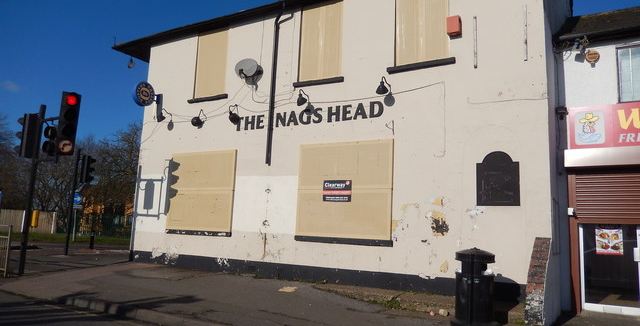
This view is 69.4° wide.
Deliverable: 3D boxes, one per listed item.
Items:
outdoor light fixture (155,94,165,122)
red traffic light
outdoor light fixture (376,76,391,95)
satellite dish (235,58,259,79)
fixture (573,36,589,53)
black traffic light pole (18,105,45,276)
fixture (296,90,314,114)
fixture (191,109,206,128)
[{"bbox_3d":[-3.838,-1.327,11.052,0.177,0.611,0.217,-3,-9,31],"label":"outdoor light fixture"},{"bbox_3d":[-5.080,-1.293,9.456,0.256,0.256,0.177,8,-10,-35],"label":"red traffic light"},{"bbox_3d":[1.091,-1.326,7.941,0.217,0.325,0.355,-3,-9,31],"label":"outdoor light fixture"},{"bbox_3d":[-1.520,-1.953,9.582,0.473,0.424,0.335,0,-8,16],"label":"satellite dish"},{"bbox_3d":[4.057,-1.846,7.199,0.217,0.276,0.246,-3,-9,31],"label":"fixture"},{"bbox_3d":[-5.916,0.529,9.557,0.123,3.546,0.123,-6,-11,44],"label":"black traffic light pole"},{"bbox_3d":[-0.294,-1.214,8.771,0.236,0.345,0.355,-3,-9,31],"label":"fixture"},{"bbox_3d":[-2.683,-0.985,10.232,0.256,0.355,0.335,-3,-9,31],"label":"fixture"}]

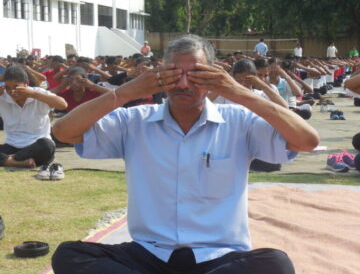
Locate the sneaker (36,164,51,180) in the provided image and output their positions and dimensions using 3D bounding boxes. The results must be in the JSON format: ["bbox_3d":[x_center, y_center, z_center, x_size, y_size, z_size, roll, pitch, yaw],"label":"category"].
[{"bbox_3d":[-0.892,0.216,5.993,0.092,0.088,0.260,0,5,0],"label":"sneaker"}]

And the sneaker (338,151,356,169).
[{"bbox_3d":[1.192,0.175,6.435,0.090,0.095,0.250,-2,5,-20],"label":"sneaker"}]

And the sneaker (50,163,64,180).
[{"bbox_3d":[-0.800,0.216,5.993,0.092,0.088,0.260,0,5,-5],"label":"sneaker"}]

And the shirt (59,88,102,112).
[{"bbox_3d":[-0.891,-0.210,8.116,0.440,0.480,0.260,0,5,0],"label":"shirt"}]

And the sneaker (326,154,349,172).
[{"bbox_3d":[1.099,0.180,6.375,0.090,0.095,0.250,-1,5,-16],"label":"sneaker"}]

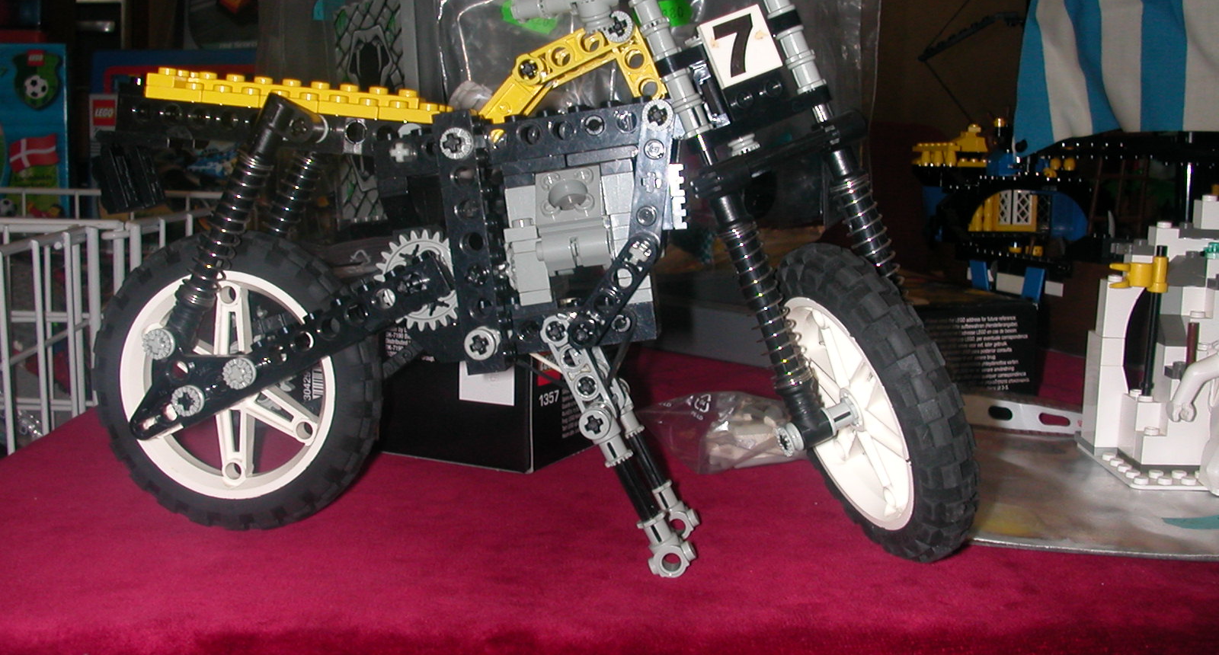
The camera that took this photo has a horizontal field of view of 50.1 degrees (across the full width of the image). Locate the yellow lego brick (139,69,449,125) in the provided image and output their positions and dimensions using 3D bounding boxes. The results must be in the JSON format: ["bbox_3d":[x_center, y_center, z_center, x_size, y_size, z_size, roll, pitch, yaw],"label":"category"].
[{"bbox_3d":[-0.081,-0.062,0.350,0.080,0.008,0.024,6,8,7],"label":"yellow lego brick"}]

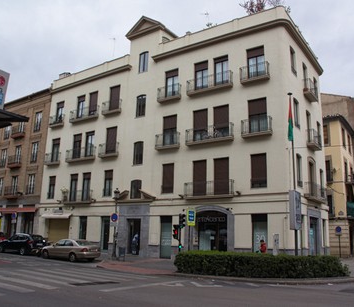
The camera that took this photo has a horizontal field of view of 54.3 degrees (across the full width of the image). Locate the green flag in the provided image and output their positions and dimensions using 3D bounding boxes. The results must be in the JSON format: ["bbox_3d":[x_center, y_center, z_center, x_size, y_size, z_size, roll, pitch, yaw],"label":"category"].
[{"bbox_3d":[5.973,-1.801,18.177,0.279,2.376,0.220,-7,-15,31],"label":"green flag"}]

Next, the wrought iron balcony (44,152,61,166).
[{"bbox_3d":[-11.713,0.565,32.542,1.645,1.106,0.539,-7,-15,31],"label":"wrought iron balcony"}]

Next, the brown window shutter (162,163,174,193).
[{"bbox_3d":[-0.593,1.861,25.165,1.010,2.160,0.100,-7,-15,33],"label":"brown window shutter"}]

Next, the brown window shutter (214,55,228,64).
[{"bbox_3d":[3.258,-6.796,25.128,1.134,0.379,0.100,-7,-15,31],"label":"brown window shutter"}]

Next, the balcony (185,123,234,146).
[{"bbox_3d":[2.214,-1.282,23.652,3.450,1.080,0.460,-7,-15,33],"label":"balcony"}]

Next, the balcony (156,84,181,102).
[{"bbox_3d":[-0.564,-4.569,26.385,1.910,1.070,0.450,-7,-15,33],"label":"balcony"}]

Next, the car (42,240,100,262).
[{"bbox_3d":[-7.292,6.570,23.786,4.530,1.430,1.750,-7,-15,32],"label":"car"}]

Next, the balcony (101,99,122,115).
[{"bbox_3d":[-5.713,-4.076,30.447,1.822,1.025,0.480,-7,-16,33],"label":"balcony"}]

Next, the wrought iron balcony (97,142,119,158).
[{"bbox_3d":[-5.829,-0.235,29.556,1.842,1.118,0.480,-7,-16,33],"label":"wrought iron balcony"}]

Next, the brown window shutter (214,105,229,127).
[{"bbox_3d":[3.173,-2.529,24.170,1.162,1.553,0.100,-7,-15,31],"label":"brown window shutter"}]

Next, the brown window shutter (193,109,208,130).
[{"bbox_3d":[1.788,-2.402,25.031,1.183,1.468,0.100,-7,-15,31],"label":"brown window shutter"}]

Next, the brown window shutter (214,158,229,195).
[{"bbox_3d":[3.000,1.535,22.808,1.110,2.450,0.100,-7,-15,33],"label":"brown window shutter"}]

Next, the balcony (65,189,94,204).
[{"bbox_3d":[-8.693,3.882,30.446,3.027,1.075,0.480,-7,-16,33],"label":"balcony"}]

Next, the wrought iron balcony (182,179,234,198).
[{"bbox_3d":[2.160,2.463,23.495,3.560,1.128,0.480,-7,-16,33],"label":"wrought iron balcony"}]

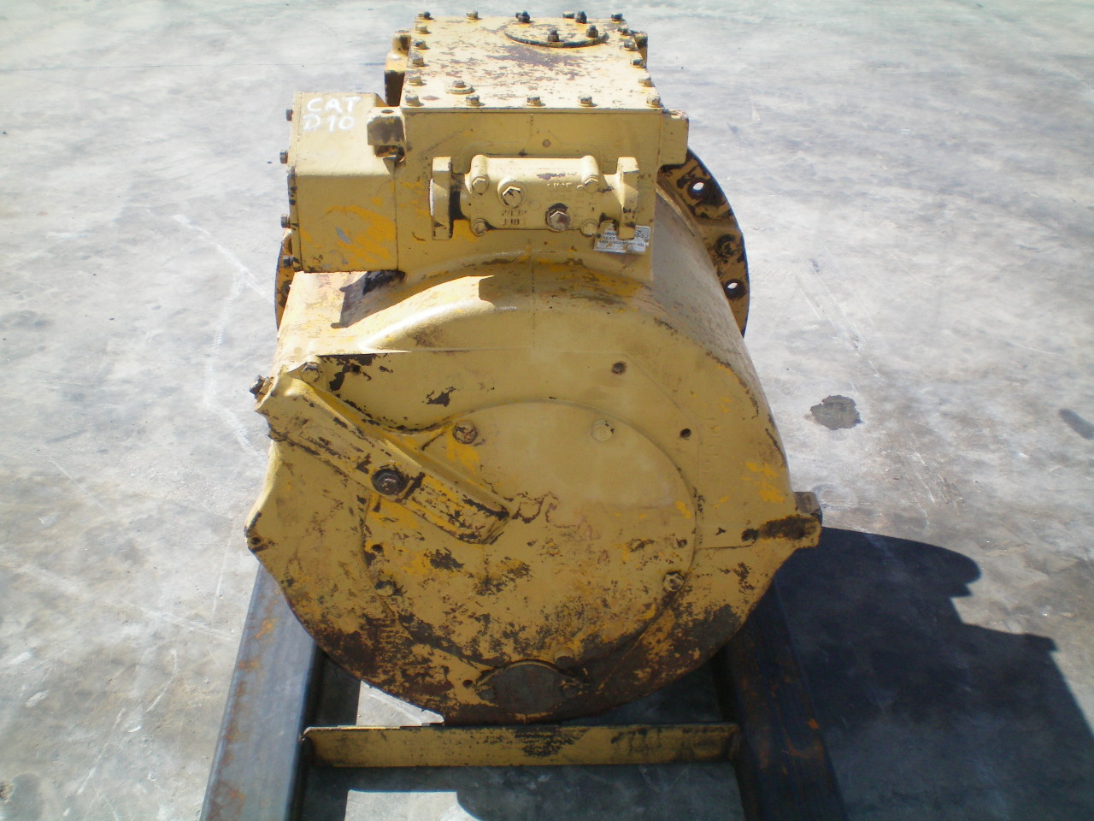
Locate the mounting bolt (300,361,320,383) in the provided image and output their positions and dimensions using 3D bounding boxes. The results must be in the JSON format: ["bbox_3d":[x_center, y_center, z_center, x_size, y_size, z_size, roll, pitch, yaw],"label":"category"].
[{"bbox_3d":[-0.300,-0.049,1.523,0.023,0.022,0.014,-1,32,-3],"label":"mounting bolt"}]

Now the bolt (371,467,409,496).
[{"bbox_3d":[-0.207,0.094,1.589,0.044,0.039,0.020,-1,32,-3],"label":"bolt"}]

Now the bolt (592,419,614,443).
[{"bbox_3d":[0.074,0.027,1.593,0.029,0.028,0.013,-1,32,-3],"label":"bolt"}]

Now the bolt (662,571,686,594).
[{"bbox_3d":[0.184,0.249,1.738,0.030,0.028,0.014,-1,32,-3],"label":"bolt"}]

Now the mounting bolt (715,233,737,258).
[{"bbox_3d":[0.332,-0.307,2.230,0.039,0.039,0.017,-1,32,-3],"label":"mounting bolt"}]

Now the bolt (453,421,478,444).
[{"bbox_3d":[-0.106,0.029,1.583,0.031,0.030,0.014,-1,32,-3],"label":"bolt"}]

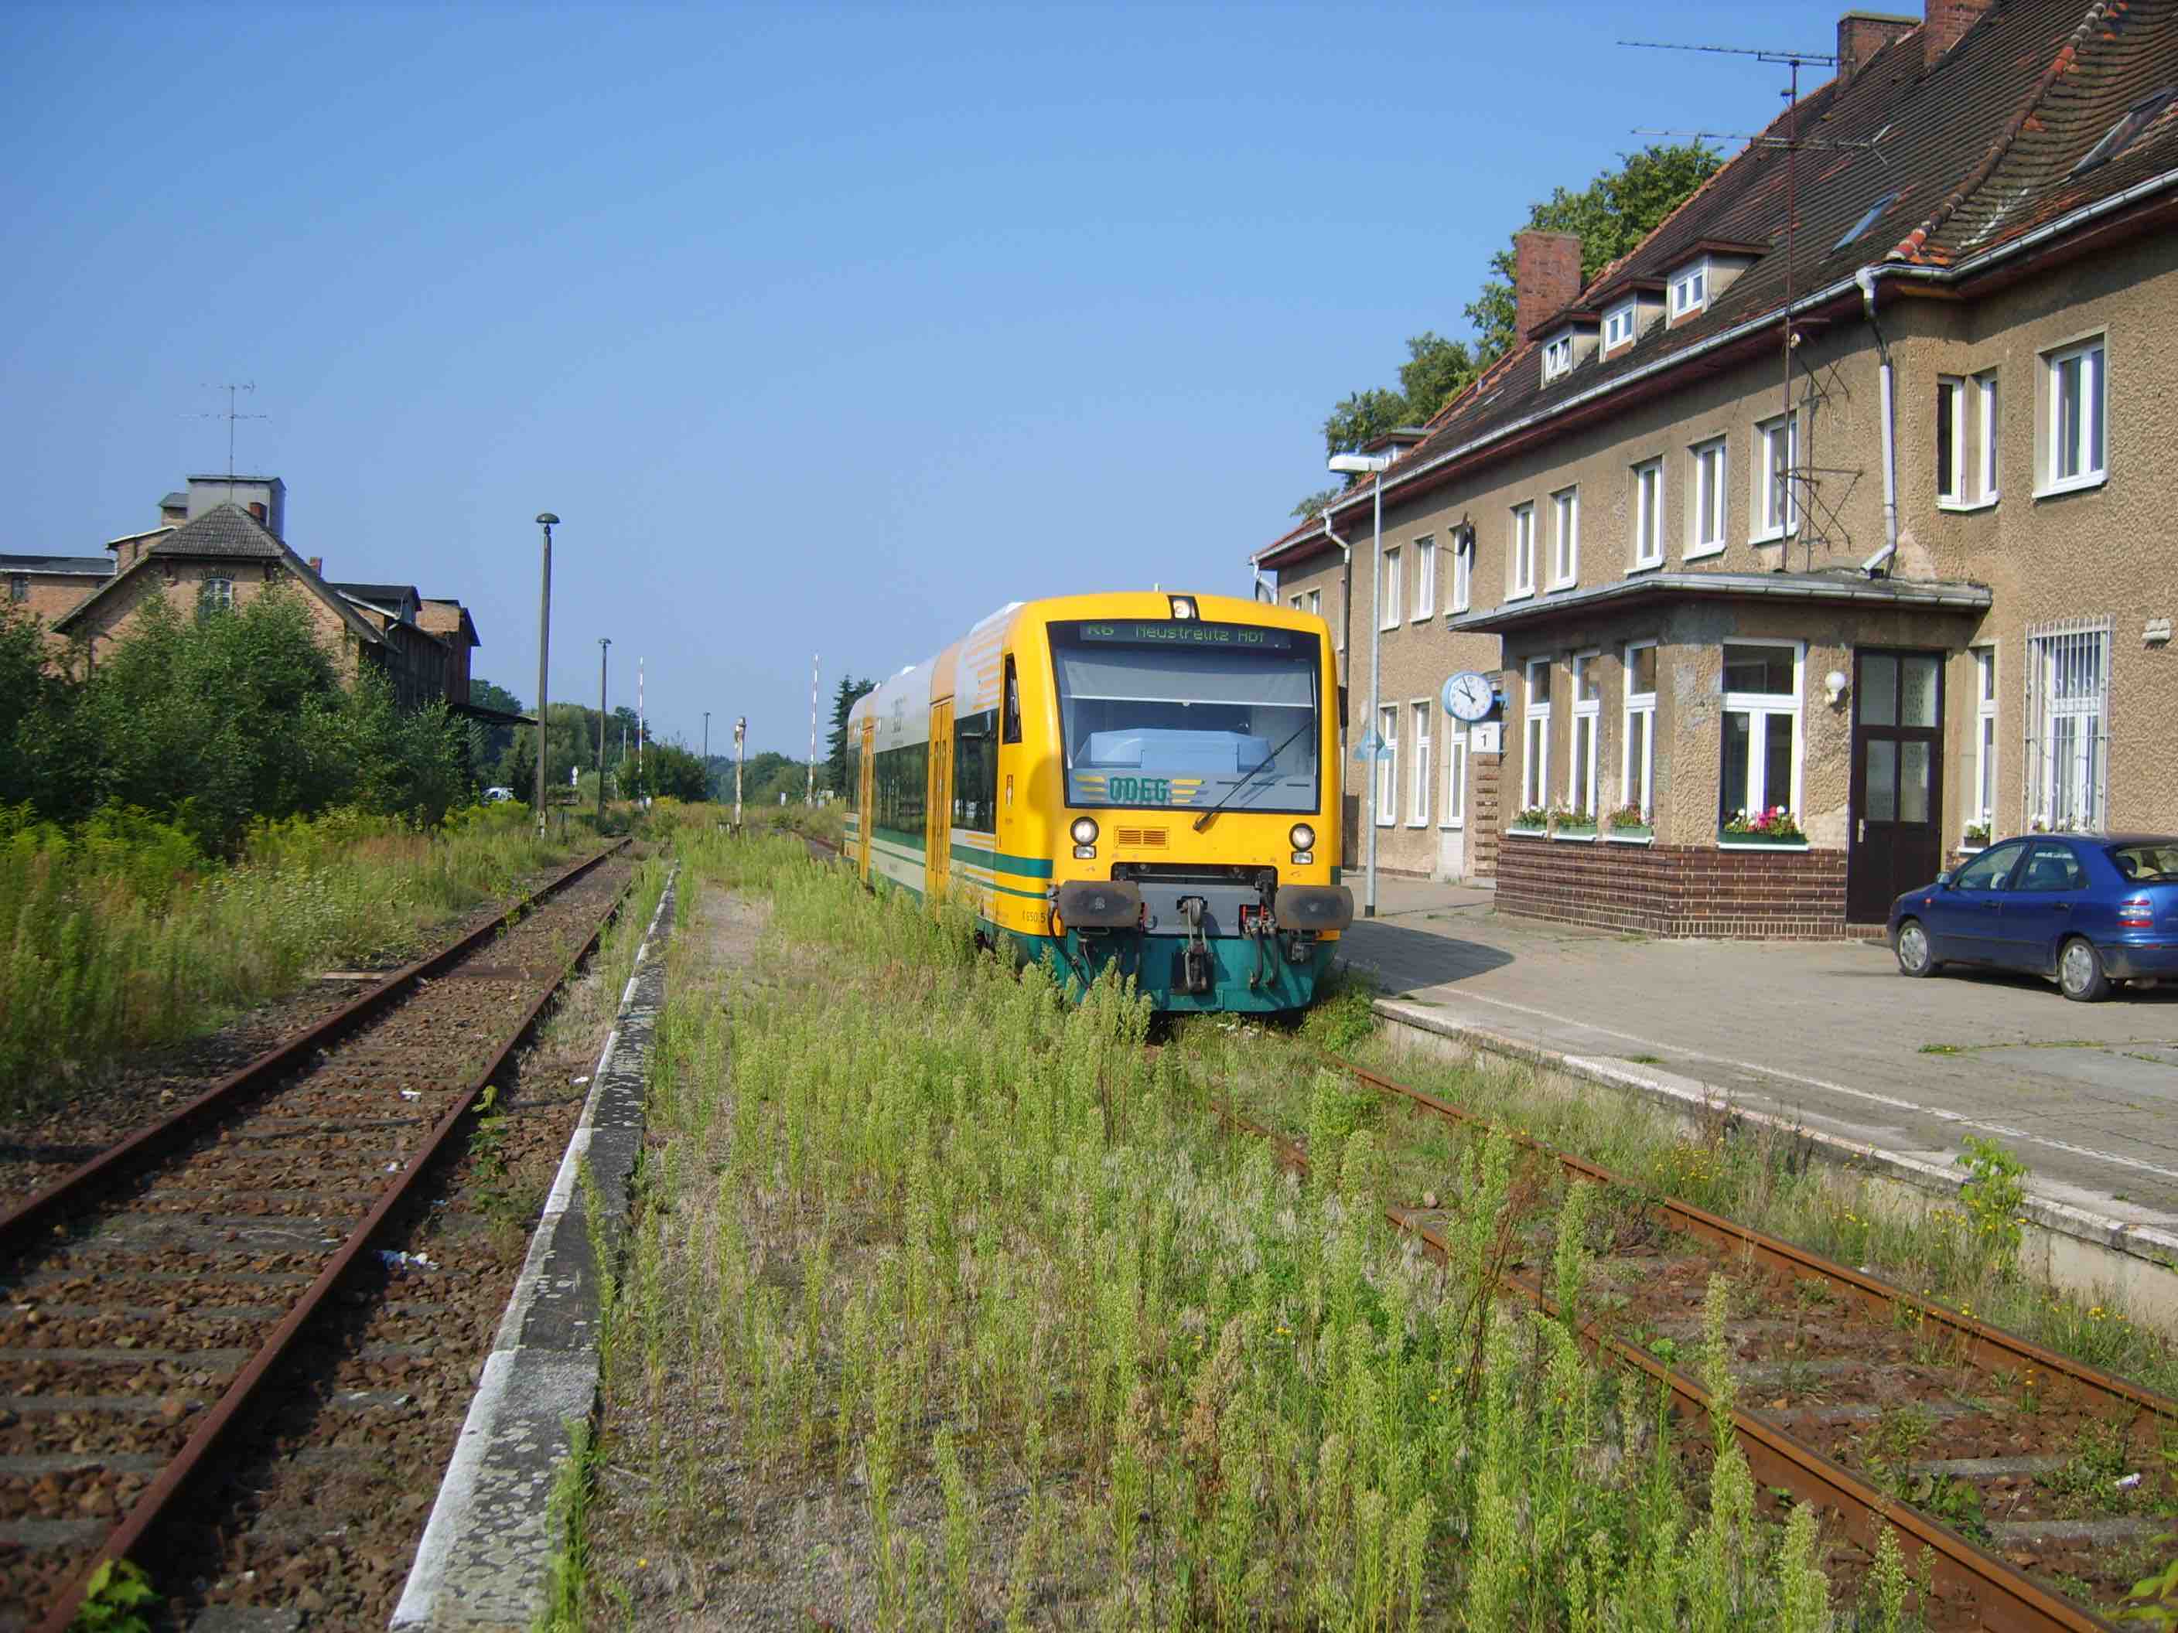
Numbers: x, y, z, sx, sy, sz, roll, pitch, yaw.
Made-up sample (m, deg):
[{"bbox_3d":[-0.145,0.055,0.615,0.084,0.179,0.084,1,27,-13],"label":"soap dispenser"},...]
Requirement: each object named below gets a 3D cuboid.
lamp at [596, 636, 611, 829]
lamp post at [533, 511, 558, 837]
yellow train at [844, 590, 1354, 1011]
[{"bbox_3d":[-26.569,-4.649,120.476,0.700,10.200,0.700,1,0,0],"label":"lamp"},{"bbox_3d":[-16.543,-4.086,66.976,0.700,10.210,0.700,1,0,0],"label":"lamp post"},{"bbox_3d":[-1.177,-0.189,30.061,2.920,3.720,25.300,1,0,-10],"label":"yellow train"}]

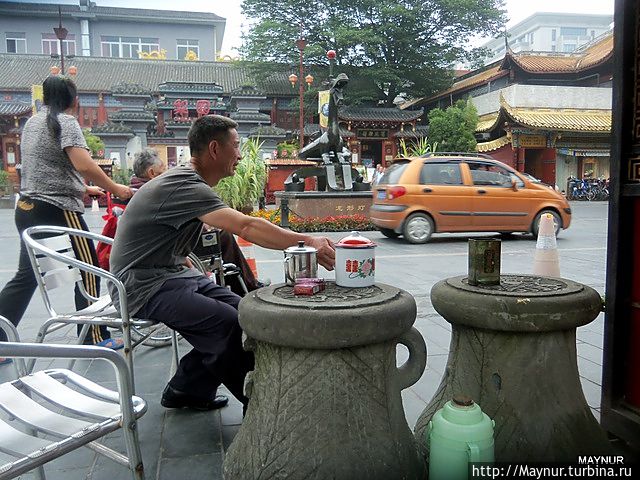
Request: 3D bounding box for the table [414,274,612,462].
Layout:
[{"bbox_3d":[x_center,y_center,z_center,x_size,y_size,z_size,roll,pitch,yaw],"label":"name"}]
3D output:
[{"bbox_3d":[0.552,0.443,1.482,0.580,0.633,0.580,-1,5,0],"label":"table"}]

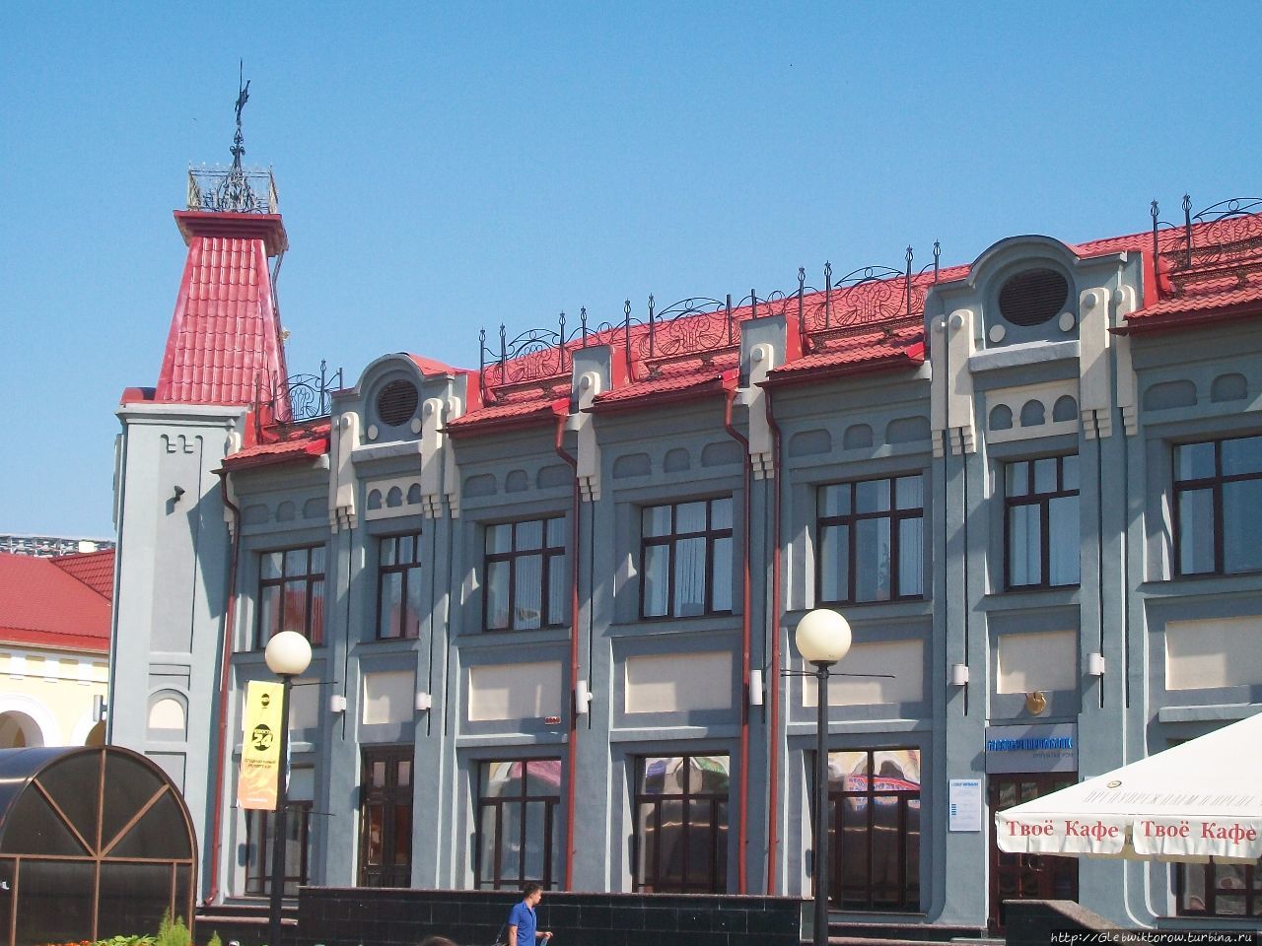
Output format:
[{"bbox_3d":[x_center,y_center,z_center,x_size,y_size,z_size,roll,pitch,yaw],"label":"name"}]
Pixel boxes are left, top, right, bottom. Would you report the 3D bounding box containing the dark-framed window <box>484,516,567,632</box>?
[{"bbox_3d":[-1.640,1.638,41.303,2.110,1.774,0.150,-7,-13,42],"label":"dark-framed window"}]

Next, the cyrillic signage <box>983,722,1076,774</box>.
[{"bbox_3d":[5.210,3.596,33.195,1.418,0.631,0.120,-7,-12,42],"label":"cyrillic signage"}]

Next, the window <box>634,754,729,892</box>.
[{"bbox_3d":[0.808,5.242,37.503,2.013,2.181,0.180,-7,-12,42],"label":"window"}]

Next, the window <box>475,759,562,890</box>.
[{"bbox_3d":[-1.700,5.672,40.620,2.115,2.248,0.150,-7,-13,42],"label":"window"}]

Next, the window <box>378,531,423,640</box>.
[{"bbox_3d":[-3.750,1.862,42.344,1.308,1.745,0.180,-7,-12,42],"label":"window"}]

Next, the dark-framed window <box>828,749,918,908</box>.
[{"bbox_3d":[3.389,5.021,35.954,2.090,2.269,0.150,-7,-13,42],"label":"dark-framed window"}]

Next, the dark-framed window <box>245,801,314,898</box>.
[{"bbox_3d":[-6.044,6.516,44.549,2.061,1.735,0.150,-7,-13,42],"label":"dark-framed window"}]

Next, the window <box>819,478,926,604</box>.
[{"bbox_3d":[3.400,0.961,35.823,2.003,1.745,0.180,-7,-12,42],"label":"window"}]

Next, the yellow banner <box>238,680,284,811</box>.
[{"bbox_3d":[-3.561,2.642,24.646,0.040,1.270,0.490,-7,-13,42],"label":"yellow banner"}]

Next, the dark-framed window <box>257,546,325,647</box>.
[{"bbox_3d":[-5.803,2.154,44.210,1.958,1.734,0.180,-7,-12,42],"label":"dark-framed window"}]

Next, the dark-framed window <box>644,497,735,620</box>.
[{"bbox_3d":[0.893,1.282,38.108,2.003,1.755,0.180,-7,-12,42],"label":"dark-framed window"}]

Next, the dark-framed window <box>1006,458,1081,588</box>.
[{"bbox_3d":[5.649,0.676,34.626,1.350,1.786,0.150,-7,-13,42],"label":"dark-framed window"}]

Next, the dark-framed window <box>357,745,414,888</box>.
[{"bbox_3d":[-3.927,5.826,41.548,1.329,2.739,0.180,-7,-12,42],"label":"dark-framed window"}]

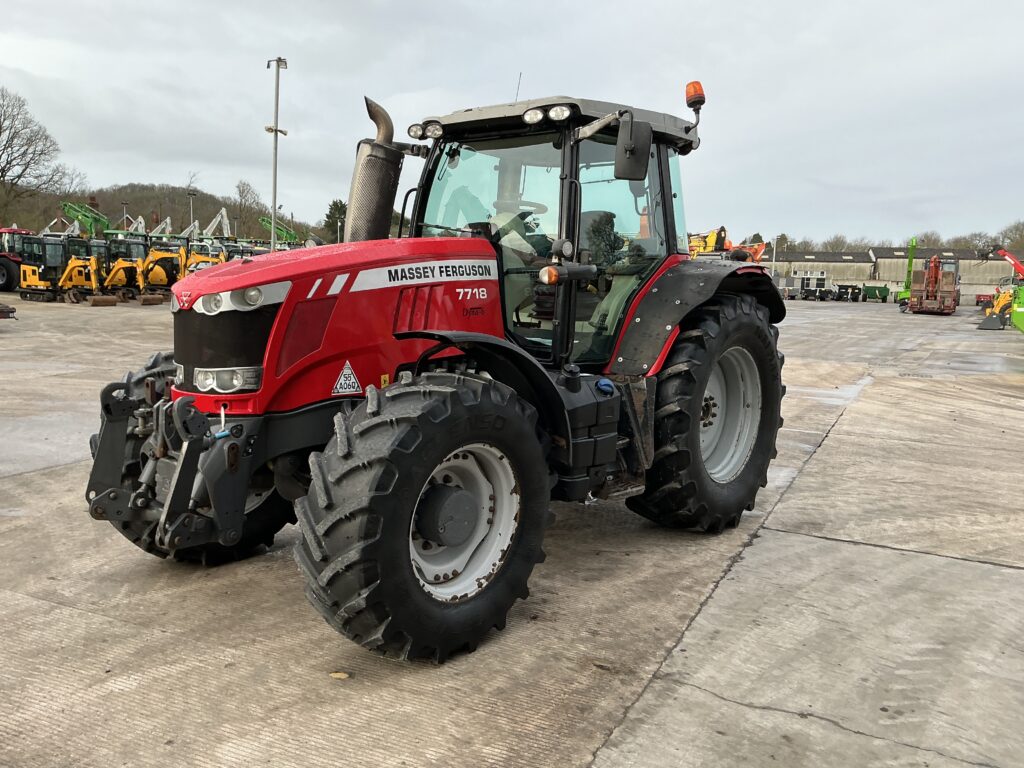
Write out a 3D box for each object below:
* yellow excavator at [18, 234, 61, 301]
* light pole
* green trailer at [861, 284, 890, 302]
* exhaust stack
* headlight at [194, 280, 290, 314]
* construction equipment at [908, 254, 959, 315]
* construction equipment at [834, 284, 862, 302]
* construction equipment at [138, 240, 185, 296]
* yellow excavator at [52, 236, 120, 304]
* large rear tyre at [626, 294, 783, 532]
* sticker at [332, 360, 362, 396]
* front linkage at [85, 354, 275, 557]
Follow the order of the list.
[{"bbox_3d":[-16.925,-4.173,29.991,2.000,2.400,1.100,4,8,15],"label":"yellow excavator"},{"bbox_3d":[-10.314,-8.833,36.159,0.950,10.290,0.550,-2,9,-24],"label":"light pole"},{"bbox_3d":[26.171,-6.448,59.567,1.950,1.300,3.200,3,8,7],"label":"green trailer"},{"bbox_3d":[-0.931,-1.351,5.593,0.330,1.130,0.300,9,3,-5],"label":"exhaust stack"},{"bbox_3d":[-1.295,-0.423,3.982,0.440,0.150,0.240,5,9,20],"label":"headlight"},{"bbox_3d":[22.839,-5.362,44.887,2.450,3.100,5.000,5,9,20],"label":"construction equipment"},{"bbox_3d":[24.069,-6.446,59.072,1.850,1.300,3.200,5,9,19],"label":"construction equipment"},{"bbox_3d":[-13.907,-4.515,33.060,2.600,2.400,1.350,6,9,25],"label":"construction equipment"},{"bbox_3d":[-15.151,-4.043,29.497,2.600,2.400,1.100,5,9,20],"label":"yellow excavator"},{"bbox_3d":[1.462,0.191,6.308,0.600,1.730,1.760,9,11,40],"label":"large rear tyre"},{"bbox_3d":[-0.846,-0.035,4.288,0.008,0.175,0.192,9,11,40],"label":"sticker"},{"bbox_3d":[-1.664,0.321,4.028,0.940,0.740,0.640,9,11,40],"label":"front linkage"}]

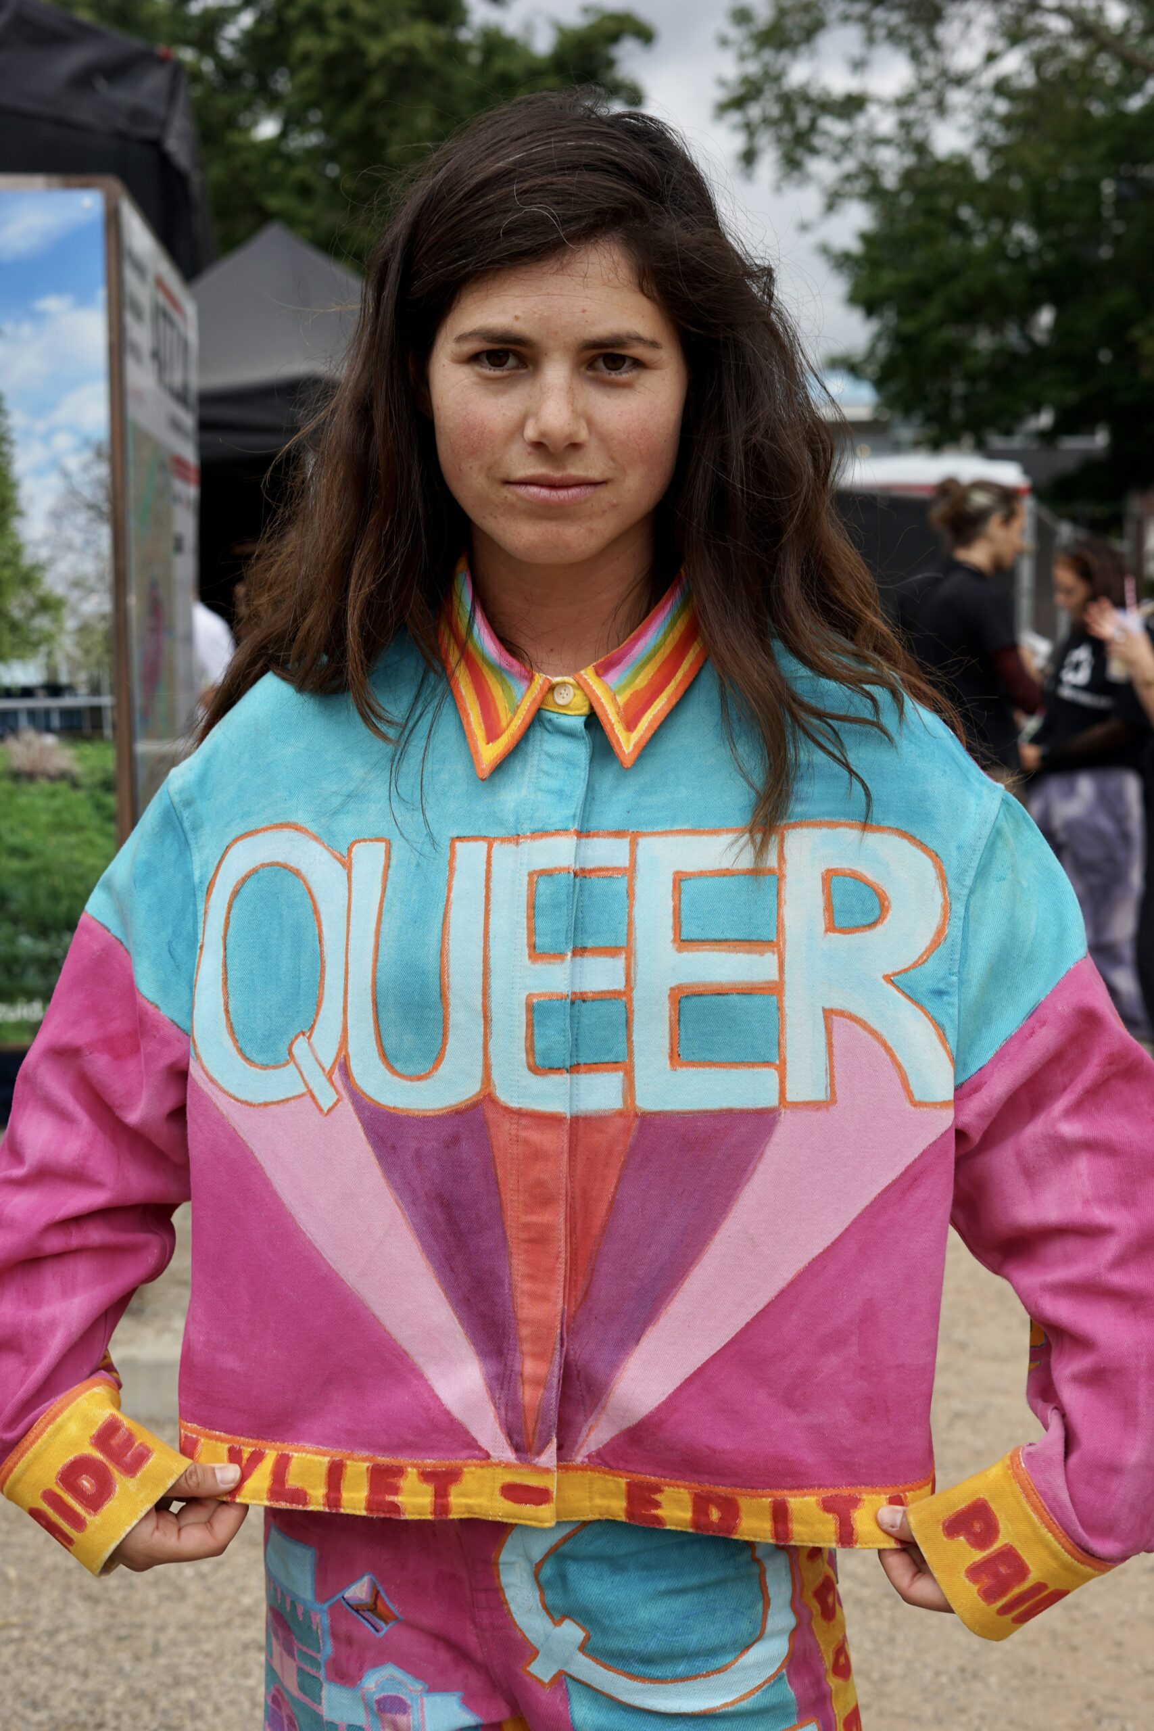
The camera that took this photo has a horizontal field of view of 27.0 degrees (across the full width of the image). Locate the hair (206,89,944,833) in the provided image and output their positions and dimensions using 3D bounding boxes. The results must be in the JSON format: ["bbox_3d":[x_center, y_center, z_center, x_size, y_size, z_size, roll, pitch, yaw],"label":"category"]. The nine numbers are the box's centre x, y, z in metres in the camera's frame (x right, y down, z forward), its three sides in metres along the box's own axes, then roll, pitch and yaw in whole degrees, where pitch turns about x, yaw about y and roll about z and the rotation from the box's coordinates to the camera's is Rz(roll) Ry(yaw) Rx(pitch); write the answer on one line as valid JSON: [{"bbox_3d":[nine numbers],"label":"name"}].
[{"bbox_3d":[0.000,-0.233,1.365,0.420,0.410,0.250,0,6,0],"label":"hair"}]

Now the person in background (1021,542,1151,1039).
[{"bbox_3d":[1.556,-0.213,7.350,0.340,1.580,0.450,-5,8,-36],"label":"person in background"}]

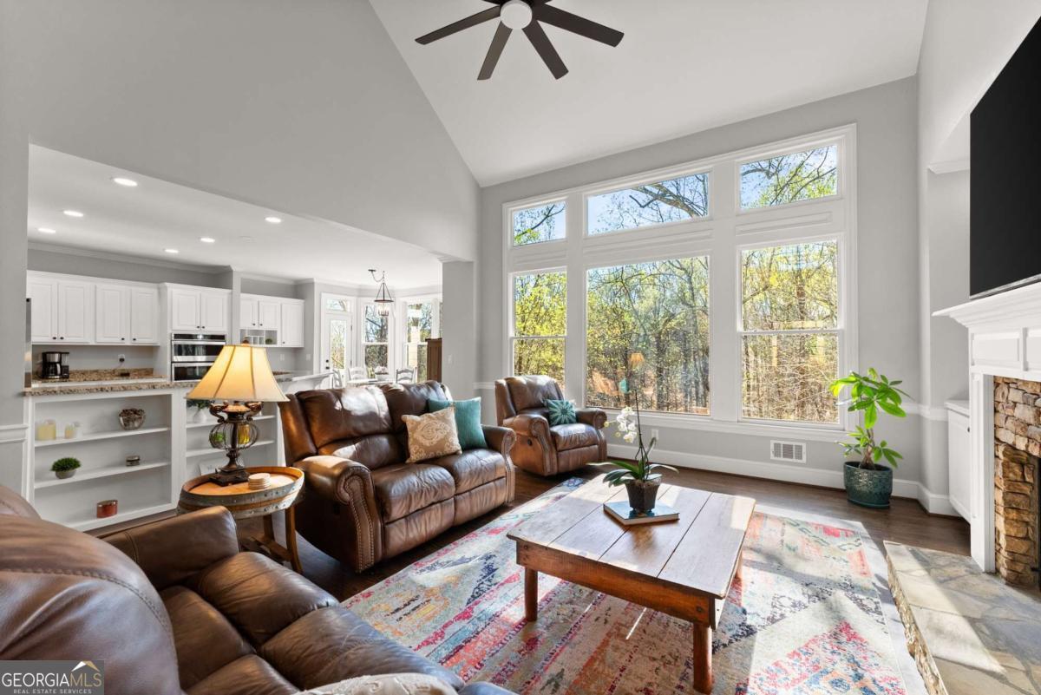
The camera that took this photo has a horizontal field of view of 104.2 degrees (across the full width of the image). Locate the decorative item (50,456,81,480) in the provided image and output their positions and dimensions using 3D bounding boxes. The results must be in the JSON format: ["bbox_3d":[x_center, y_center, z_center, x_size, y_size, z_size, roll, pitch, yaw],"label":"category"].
[{"bbox_3d":[-3.257,0.866,2.901,0.140,0.135,0.140,-1,-1,31],"label":"decorative item"}]

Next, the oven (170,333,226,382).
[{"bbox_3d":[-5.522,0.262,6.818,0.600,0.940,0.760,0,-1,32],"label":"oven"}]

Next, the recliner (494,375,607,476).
[{"bbox_3d":[0.305,0.836,4.821,1.080,1.020,0.980,0,-1,-35],"label":"recliner"}]

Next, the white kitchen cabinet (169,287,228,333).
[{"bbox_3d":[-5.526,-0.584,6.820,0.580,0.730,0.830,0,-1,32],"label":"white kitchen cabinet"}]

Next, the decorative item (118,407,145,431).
[{"bbox_3d":[-3.070,0.572,3.203,0.155,0.170,0.155,0,-1,32],"label":"decorative item"}]

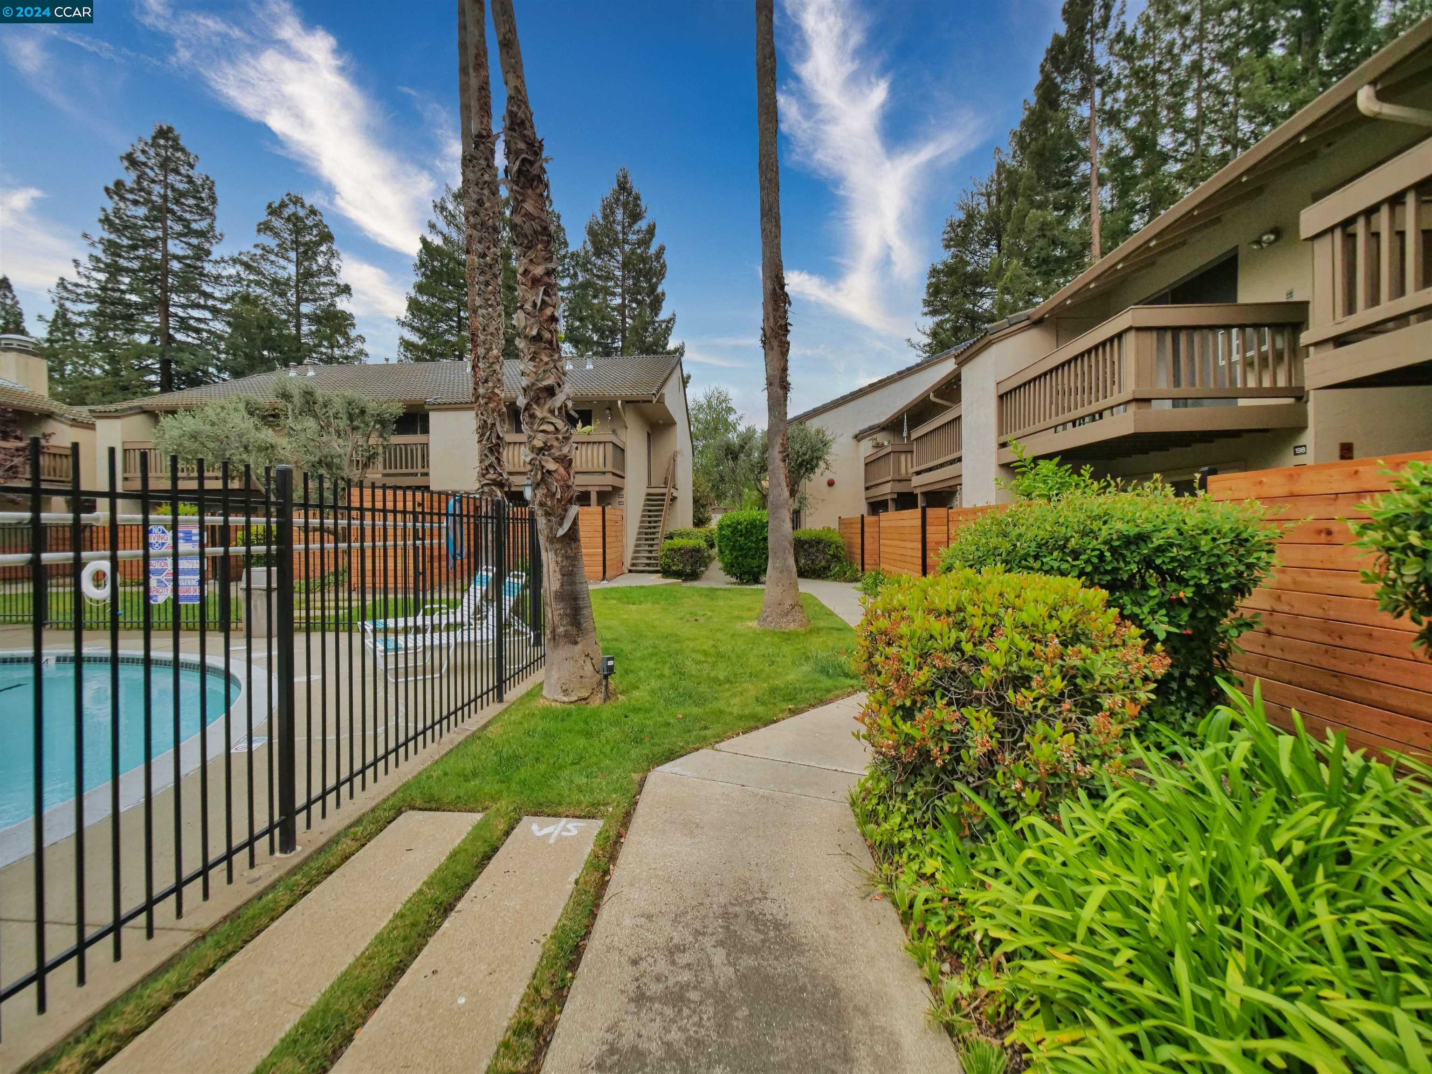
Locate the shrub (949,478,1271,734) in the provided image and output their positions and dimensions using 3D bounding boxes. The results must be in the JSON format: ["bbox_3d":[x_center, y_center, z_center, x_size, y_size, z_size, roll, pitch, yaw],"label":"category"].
[{"bbox_3d":[2.880,0.519,4.850,1.500,1.680,2.100,0,1,0],"label":"shrub"}]

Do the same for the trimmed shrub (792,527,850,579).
[{"bbox_3d":[2.880,0.445,16.300,1.700,1.360,1.500,0,1,0],"label":"trimmed shrub"}]

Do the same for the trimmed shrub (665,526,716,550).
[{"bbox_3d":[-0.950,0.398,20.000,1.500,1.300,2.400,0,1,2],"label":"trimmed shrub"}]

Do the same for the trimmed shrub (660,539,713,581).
[{"bbox_3d":[-0.800,0.576,15.400,1.300,1.080,1.300,0,1,2],"label":"trimmed shrub"}]

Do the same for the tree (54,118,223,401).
[{"bbox_3d":[-35.000,-12.454,36.000,10.200,26.600,10.000,0,1,0],"label":"tree"}]

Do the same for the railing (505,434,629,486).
[{"bbox_3d":[-4.250,-2.042,16.050,3.150,1.400,1.750,0,1,2],"label":"railing"}]

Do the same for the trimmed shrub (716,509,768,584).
[{"bbox_3d":[0.830,0.210,15.100,1.580,1.860,1.550,0,1,0],"label":"trimmed shrub"}]

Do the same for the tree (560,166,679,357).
[{"bbox_3d":[-6.700,-12.929,42.000,9.200,27.400,9.200,0,1,0],"label":"tree"}]

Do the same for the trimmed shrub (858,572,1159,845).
[{"bbox_3d":[1.540,0.792,3.420,1.450,1.170,1.350,0,1,0],"label":"trimmed shrub"}]

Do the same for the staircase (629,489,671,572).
[{"bbox_3d":[-2.030,-0.311,18.700,0.950,2.730,3.500,0,1,2],"label":"staircase"}]

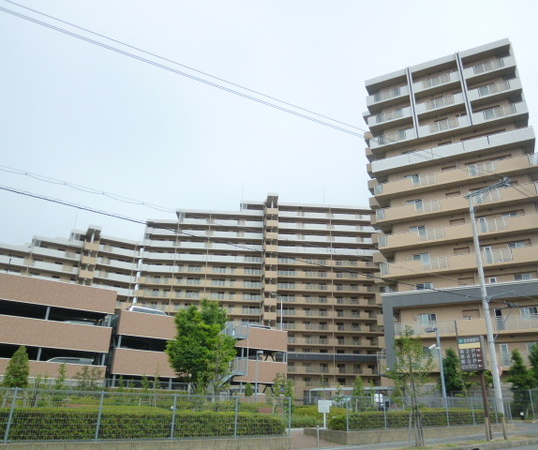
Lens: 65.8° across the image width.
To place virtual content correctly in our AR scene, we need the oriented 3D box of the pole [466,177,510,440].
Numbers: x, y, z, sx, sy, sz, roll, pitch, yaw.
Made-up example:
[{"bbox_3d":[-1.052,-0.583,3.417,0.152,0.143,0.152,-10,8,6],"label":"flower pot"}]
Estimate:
[{"bbox_3d":[12.486,3.798,22.573,0.500,12.900,2.600,16,-27,-32],"label":"pole"}]

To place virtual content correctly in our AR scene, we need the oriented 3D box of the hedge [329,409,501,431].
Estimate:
[{"bbox_3d":[6.809,8.425,18.059,10.700,0.660,1.000,16,-27,-32],"label":"hedge"}]

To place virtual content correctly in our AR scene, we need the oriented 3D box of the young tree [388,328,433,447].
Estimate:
[{"bbox_3d":[5.158,5.727,15.054,1.600,4.050,1.600,16,-27,-32],"label":"young tree"}]

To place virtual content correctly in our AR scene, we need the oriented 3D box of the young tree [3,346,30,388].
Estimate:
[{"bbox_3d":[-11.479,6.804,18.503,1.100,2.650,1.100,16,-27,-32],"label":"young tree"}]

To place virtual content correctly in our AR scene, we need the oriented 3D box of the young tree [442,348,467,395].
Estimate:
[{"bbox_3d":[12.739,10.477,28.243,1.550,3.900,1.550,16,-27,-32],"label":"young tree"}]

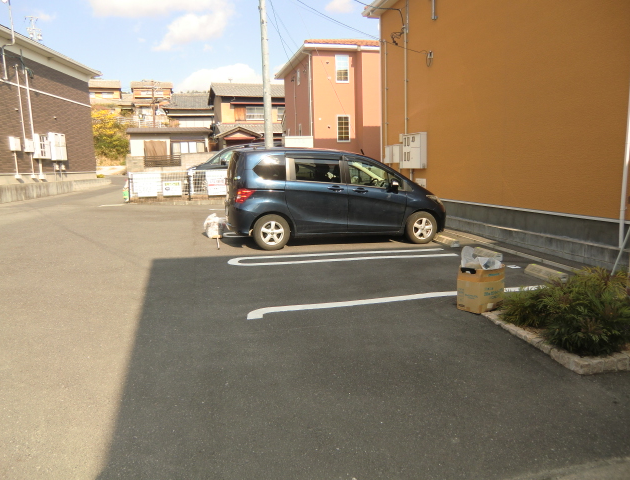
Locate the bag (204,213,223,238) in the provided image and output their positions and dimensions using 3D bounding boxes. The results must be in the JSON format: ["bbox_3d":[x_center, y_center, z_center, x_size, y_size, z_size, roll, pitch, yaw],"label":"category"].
[{"bbox_3d":[-2.235,-0.321,9.820,0.470,0.560,0.420,-3,8,-8],"label":"bag"}]

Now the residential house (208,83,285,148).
[{"bbox_3d":[-4.050,-9.900,39.000,8.500,7.400,7.500,-4,9,-17],"label":"residential house"}]

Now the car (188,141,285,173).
[{"bbox_3d":[-2.200,-2.700,16.400,4.600,1.750,1.750,-4,9,-14],"label":"car"}]

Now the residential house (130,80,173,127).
[{"bbox_3d":[-29.500,-25.000,80.000,7.400,7.600,6.500,-2,9,-6],"label":"residential house"}]

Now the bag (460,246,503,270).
[{"bbox_3d":[1.576,0.180,4.200,0.400,0.260,0.280,-8,10,-36],"label":"bag"}]

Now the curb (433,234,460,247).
[{"bbox_3d":[2.377,0.027,7.959,0.150,0.110,0.680,-3,8,-8],"label":"curb"}]

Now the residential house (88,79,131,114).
[{"bbox_3d":[-35.044,-23.034,73.000,8.500,7.000,7.200,-4,9,-16],"label":"residential house"}]

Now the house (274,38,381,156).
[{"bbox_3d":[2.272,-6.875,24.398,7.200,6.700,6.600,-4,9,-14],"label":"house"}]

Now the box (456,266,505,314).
[{"bbox_3d":[1.700,0.465,4.500,0.420,0.420,0.290,-9,14,-44],"label":"box"}]

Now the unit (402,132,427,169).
[{"bbox_3d":[2.732,-2.393,12.127,0.190,0.900,1.250,-3,8,-8],"label":"unit"}]

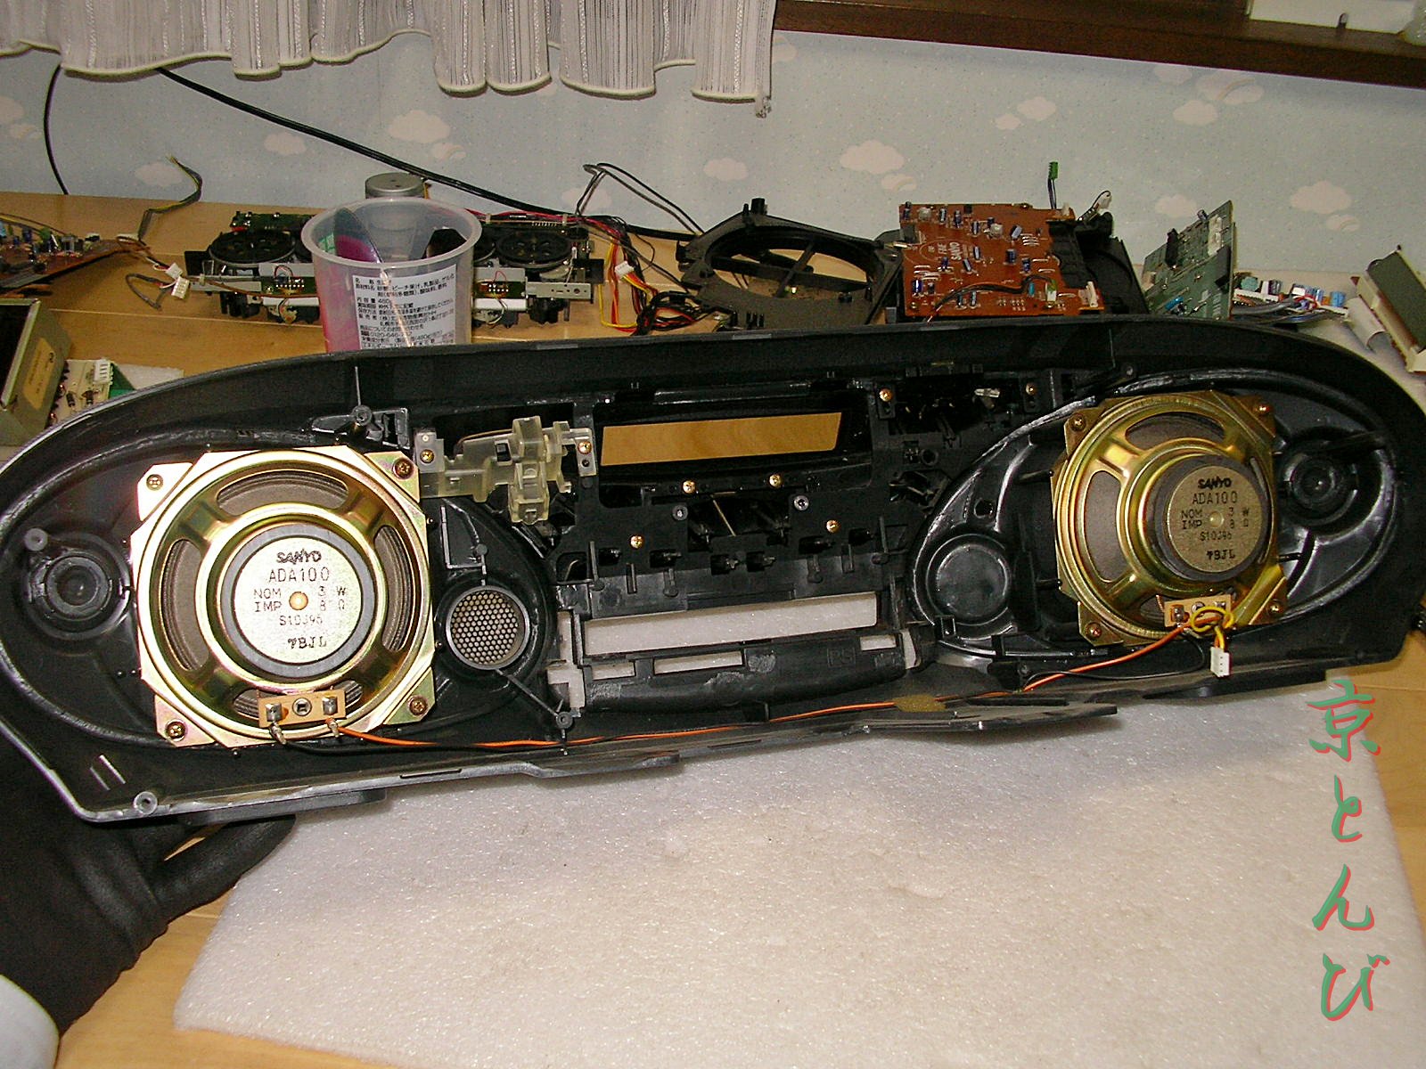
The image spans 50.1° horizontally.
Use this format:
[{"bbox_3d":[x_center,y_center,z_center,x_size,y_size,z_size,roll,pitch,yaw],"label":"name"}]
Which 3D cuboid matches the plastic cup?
[{"bbox_3d":[-0.184,-0.132,0.887,0.100,0.095,0.100,-2,34,-11],"label":"plastic cup"}]

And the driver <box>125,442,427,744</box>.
[{"bbox_3d":[-0.144,0.022,0.517,0.101,0.101,0.036,-4,1,-21],"label":"driver"}]

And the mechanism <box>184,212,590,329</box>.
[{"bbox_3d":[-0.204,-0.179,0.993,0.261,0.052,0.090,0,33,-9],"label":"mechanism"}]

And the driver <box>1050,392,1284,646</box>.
[{"bbox_3d":[0.189,-0.006,0.606,0.101,0.101,0.036,-6,3,-15],"label":"driver"}]

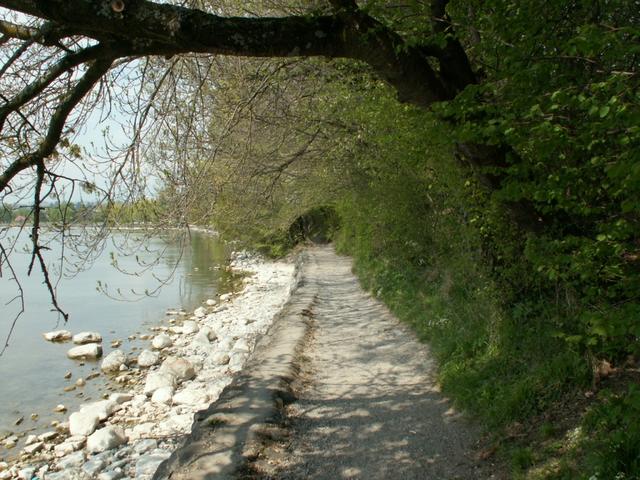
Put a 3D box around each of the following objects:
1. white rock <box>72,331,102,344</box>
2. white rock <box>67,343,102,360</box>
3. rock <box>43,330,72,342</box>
[{"bbox_3d":[-4.655,1.975,13.002,0.555,0.227,0.380,0,2,-16],"label":"white rock"},{"bbox_3d":[-4.195,2.000,11.603,0.595,0.255,0.420,0,2,-16],"label":"white rock"},{"bbox_3d":[-5.352,1.975,13.265,0.547,0.215,0.360,0,2,-16],"label":"rock"}]

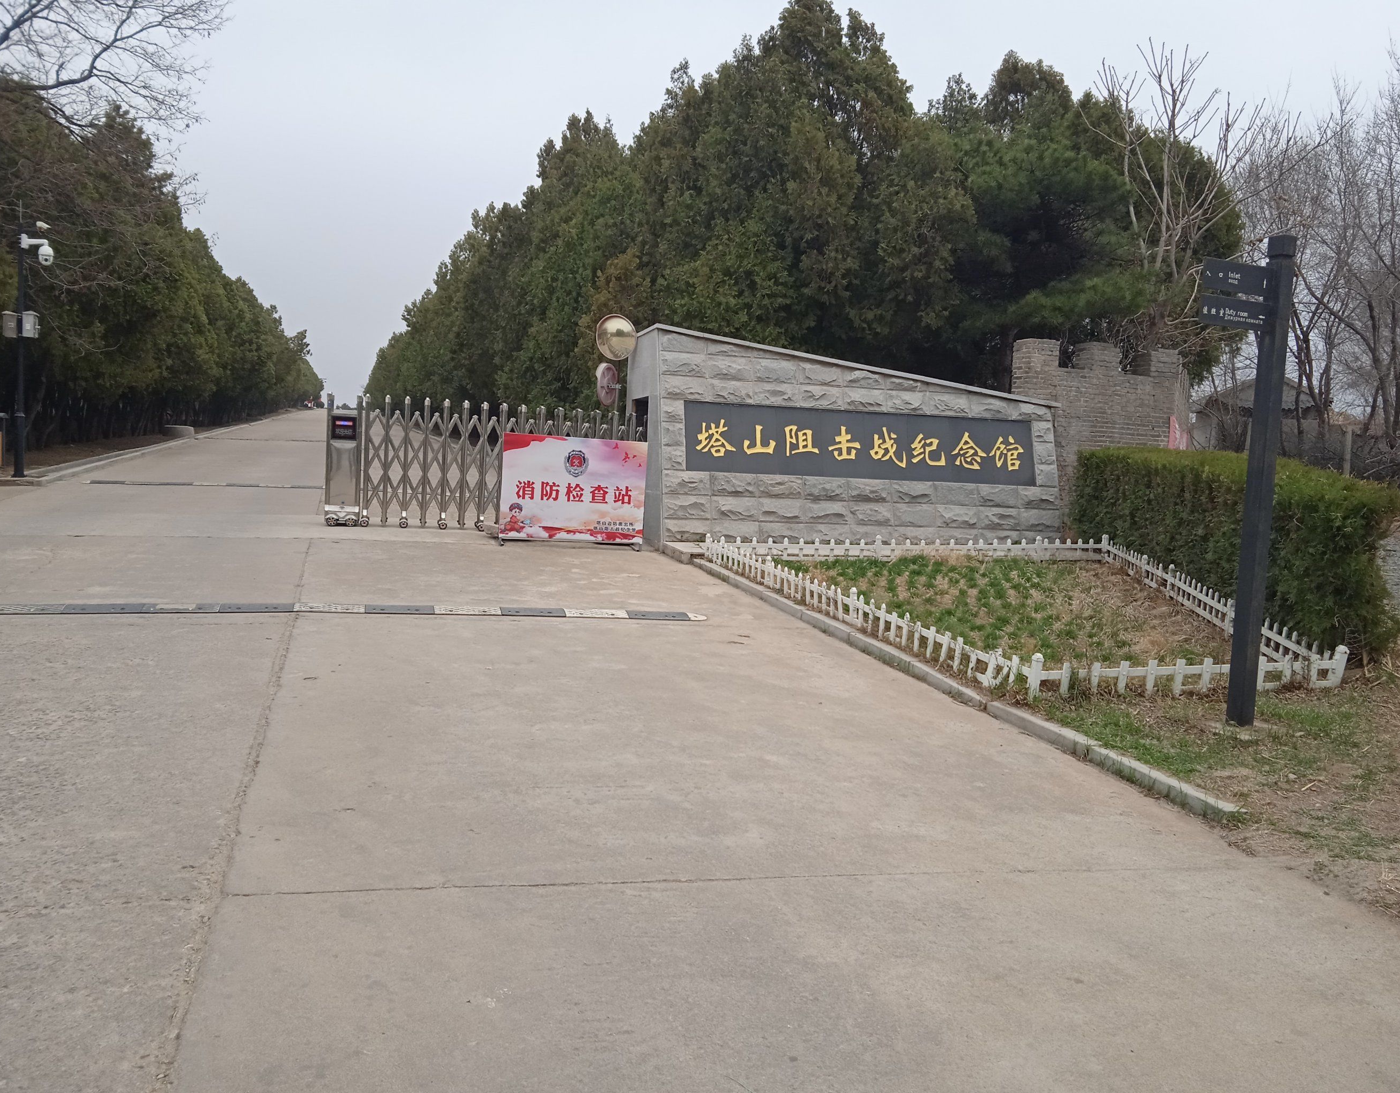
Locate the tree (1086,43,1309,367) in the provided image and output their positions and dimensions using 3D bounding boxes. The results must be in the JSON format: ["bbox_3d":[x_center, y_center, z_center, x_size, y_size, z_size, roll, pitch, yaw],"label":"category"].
[{"bbox_3d":[8.109,-4.100,19.649,3.600,7.800,3.200,3,5,0],"label":"tree"}]

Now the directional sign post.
[{"bbox_3d":[2.838,-0.334,6.313,0.700,2.660,0.150,1,6,-27],"label":"directional sign post"}]

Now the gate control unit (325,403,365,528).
[{"bbox_3d":[-4.482,-1.085,14.890,0.430,1.630,0.500,2,5,-15],"label":"gate control unit"}]

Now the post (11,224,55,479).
[{"bbox_3d":[-10.229,-2.994,17.958,0.750,3.850,0.400,3,5,-6],"label":"post"}]

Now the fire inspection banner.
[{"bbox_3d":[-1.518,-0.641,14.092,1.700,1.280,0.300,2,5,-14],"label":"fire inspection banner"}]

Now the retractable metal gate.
[{"bbox_3d":[-2.428,-1.025,15.406,3.850,1.650,0.500,2,5,-15],"label":"retractable metal gate"}]

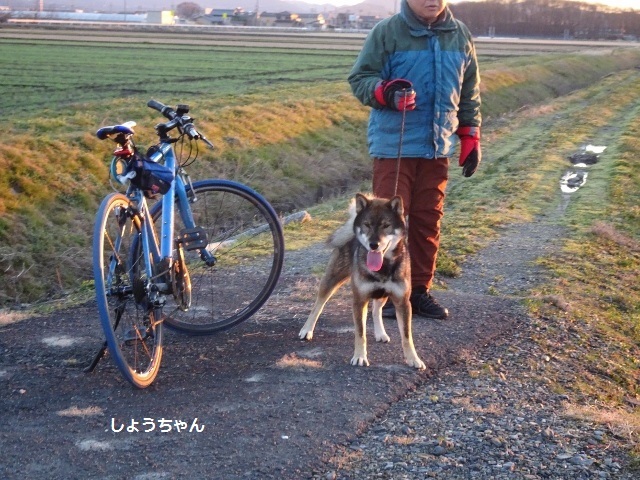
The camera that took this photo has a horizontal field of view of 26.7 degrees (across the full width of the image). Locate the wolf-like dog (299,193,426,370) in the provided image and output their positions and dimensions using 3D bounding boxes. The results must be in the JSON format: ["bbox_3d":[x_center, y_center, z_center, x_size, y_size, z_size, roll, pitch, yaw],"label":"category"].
[{"bbox_3d":[0.194,0.134,5.345,0.340,0.690,0.760,-2,10,-20],"label":"wolf-like dog"}]

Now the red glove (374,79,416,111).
[{"bbox_3d":[0.329,-0.634,5.880,0.185,0.135,0.125,-1,10,-15],"label":"red glove"}]

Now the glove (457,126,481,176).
[{"bbox_3d":[0.671,-0.400,6.100,0.110,0.230,0.110,-1,10,-10],"label":"glove"}]

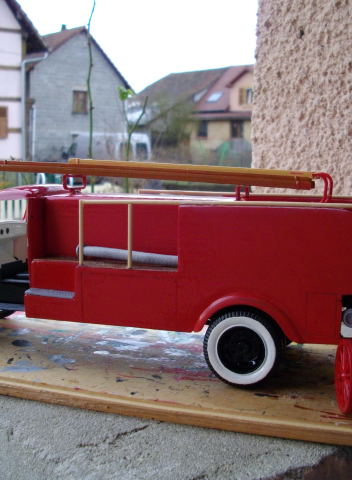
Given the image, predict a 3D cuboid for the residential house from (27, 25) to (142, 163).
[{"bbox_3d":[-7.813,-8.080,40.283,6.694,7.750,8.500,-6,10,-39],"label":"residential house"}]

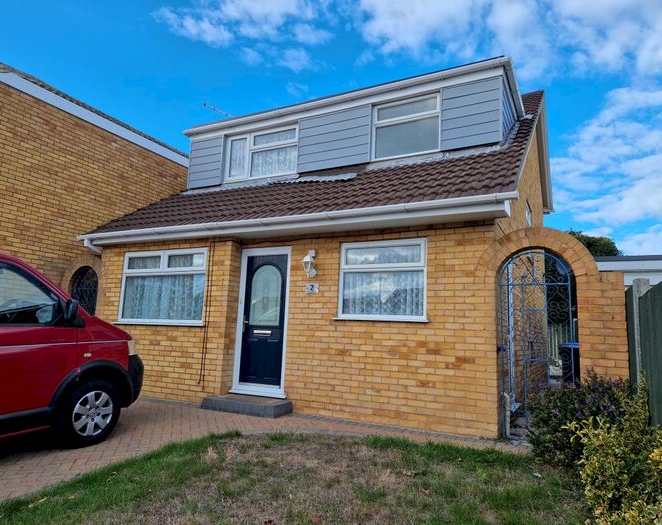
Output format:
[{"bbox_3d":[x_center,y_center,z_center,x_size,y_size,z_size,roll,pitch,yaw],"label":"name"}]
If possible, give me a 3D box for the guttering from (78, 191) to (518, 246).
[{"bbox_3d":[-1.160,-0.499,6.317,6.835,0.169,0.130,-3,-10,28],"label":"guttering"}]

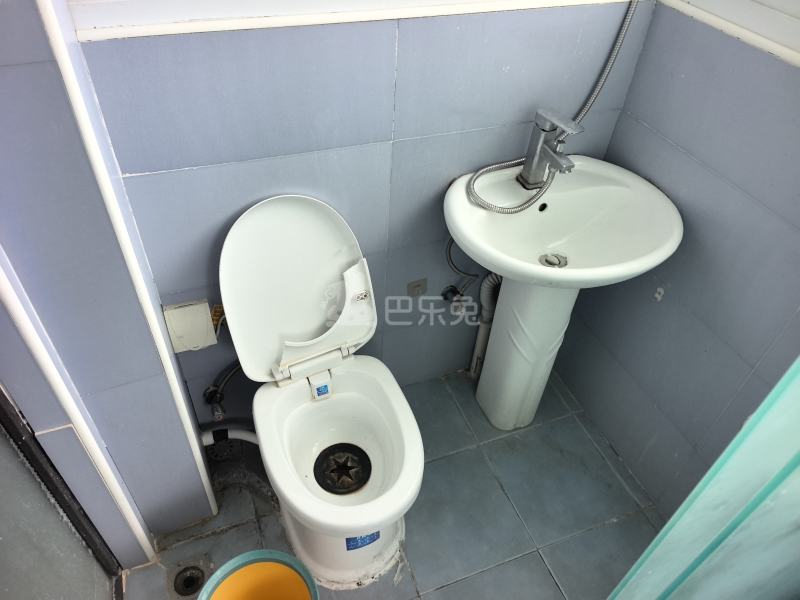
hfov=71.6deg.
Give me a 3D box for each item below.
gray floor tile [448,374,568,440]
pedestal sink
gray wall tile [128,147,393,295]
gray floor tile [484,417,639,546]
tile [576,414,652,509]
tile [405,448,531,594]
[{"bbox_3d":[0.350,0.313,1.814,0.339,0.010,0.267,-13,45,-17],"label":"gray floor tile"},{"bbox_3d":[0.342,0.096,1.463,0.540,0.785,0.452,-13,45,-17],"label":"pedestal sink"},{"bbox_3d":[-0.275,-0.176,1.216,0.534,0.306,0.010,-13,46,-17],"label":"gray wall tile"},{"bbox_3d":[0.456,0.511,1.607,0.332,0.010,0.332,-13,46,-17],"label":"gray floor tile"},{"bbox_3d":[0.634,0.469,1.668,0.039,0.010,0.335,-13,45,-17],"label":"tile"},{"bbox_3d":[0.147,0.581,1.511,0.332,0.010,0.332,-13,46,-17],"label":"tile"}]

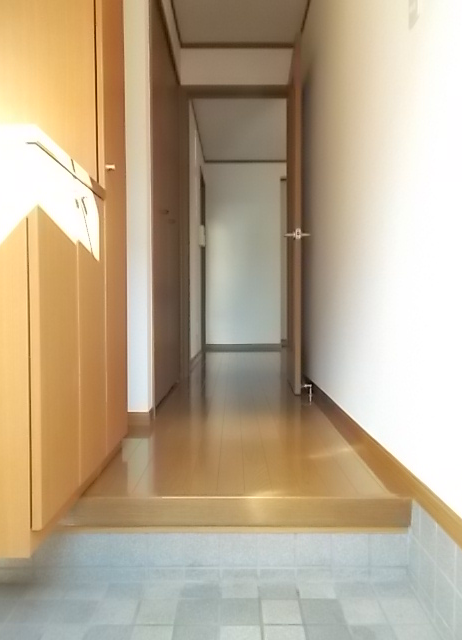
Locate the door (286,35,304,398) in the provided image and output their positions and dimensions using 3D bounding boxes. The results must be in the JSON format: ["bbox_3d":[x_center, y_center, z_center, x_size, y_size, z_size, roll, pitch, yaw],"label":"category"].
[{"bbox_3d":[0.396,-0.591,3.057,0.034,2.019,0.710,0,1,3],"label":"door"}]

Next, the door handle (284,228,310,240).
[{"bbox_3d":[0.382,-0.492,2.790,0.145,0.060,0.130,0,1,3],"label":"door handle"}]

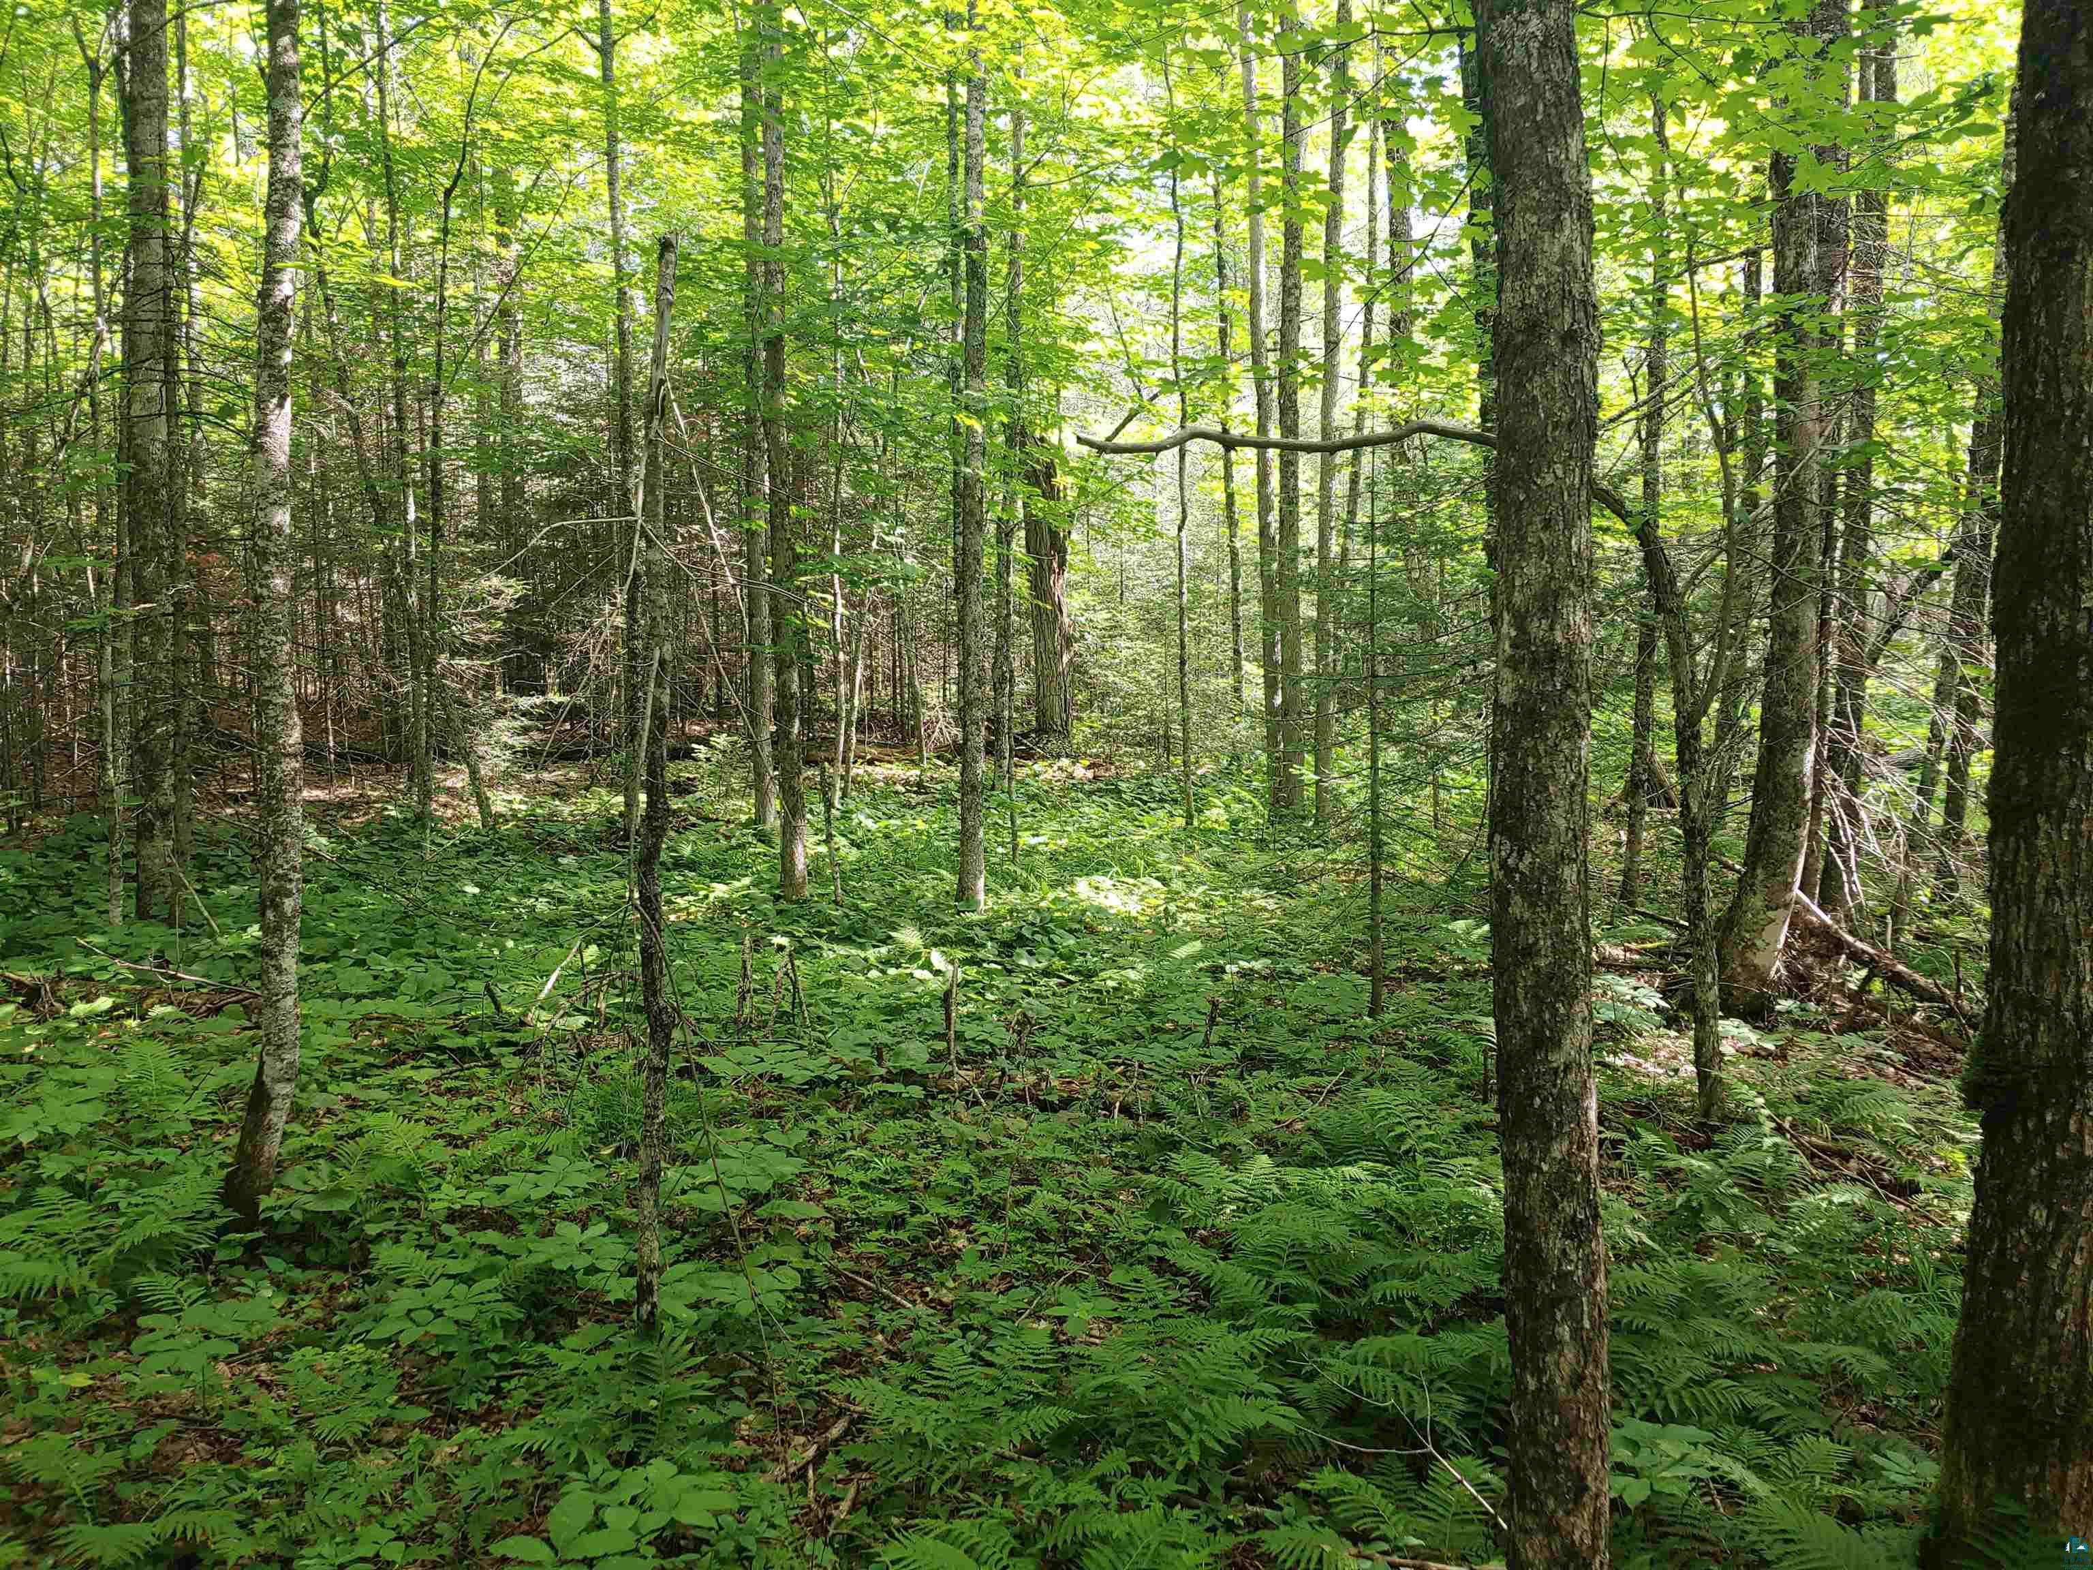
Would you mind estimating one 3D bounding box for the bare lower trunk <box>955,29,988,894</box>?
[{"bbox_3d":[-0.417,-1.702,8.709,0.150,4.893,0.150,0,4,-3],"label":"bare lower trunk"}]

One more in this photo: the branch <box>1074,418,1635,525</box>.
[{"bbox_3d":[0.941,-0.957,4.603,1.709,0.313,0.280,0,5,1],"label":"branch"}]

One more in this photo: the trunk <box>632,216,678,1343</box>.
[{"bbox_3d":[-0.855,0.033,3.313,0.080,2.409,0.080,1,4,-15],"label":"trunk"}]

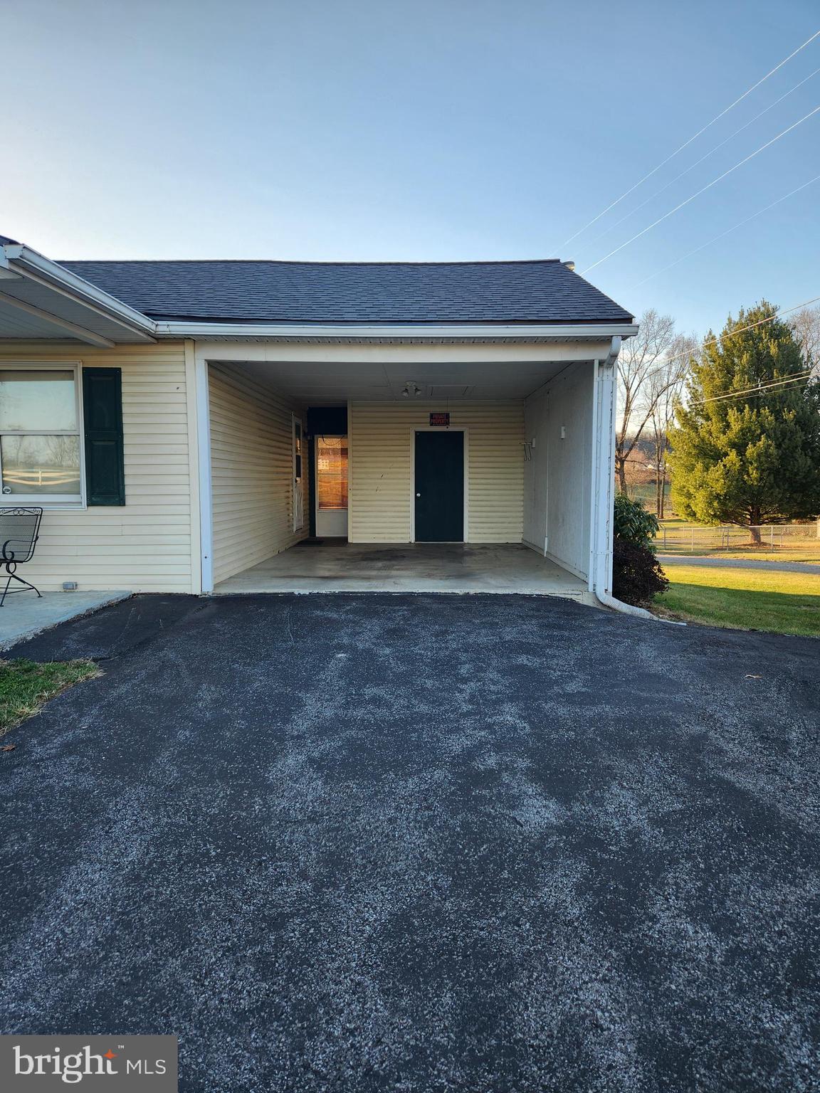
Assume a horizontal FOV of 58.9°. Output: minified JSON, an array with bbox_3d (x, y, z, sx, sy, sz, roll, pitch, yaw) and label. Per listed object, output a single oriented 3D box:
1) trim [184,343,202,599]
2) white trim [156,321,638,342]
[{"bbox_3d":[-2.174,-0.777,7.324,0.100,2.562,0.050,0,5,1],"label":"trim"},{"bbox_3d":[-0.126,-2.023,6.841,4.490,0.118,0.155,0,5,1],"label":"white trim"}]

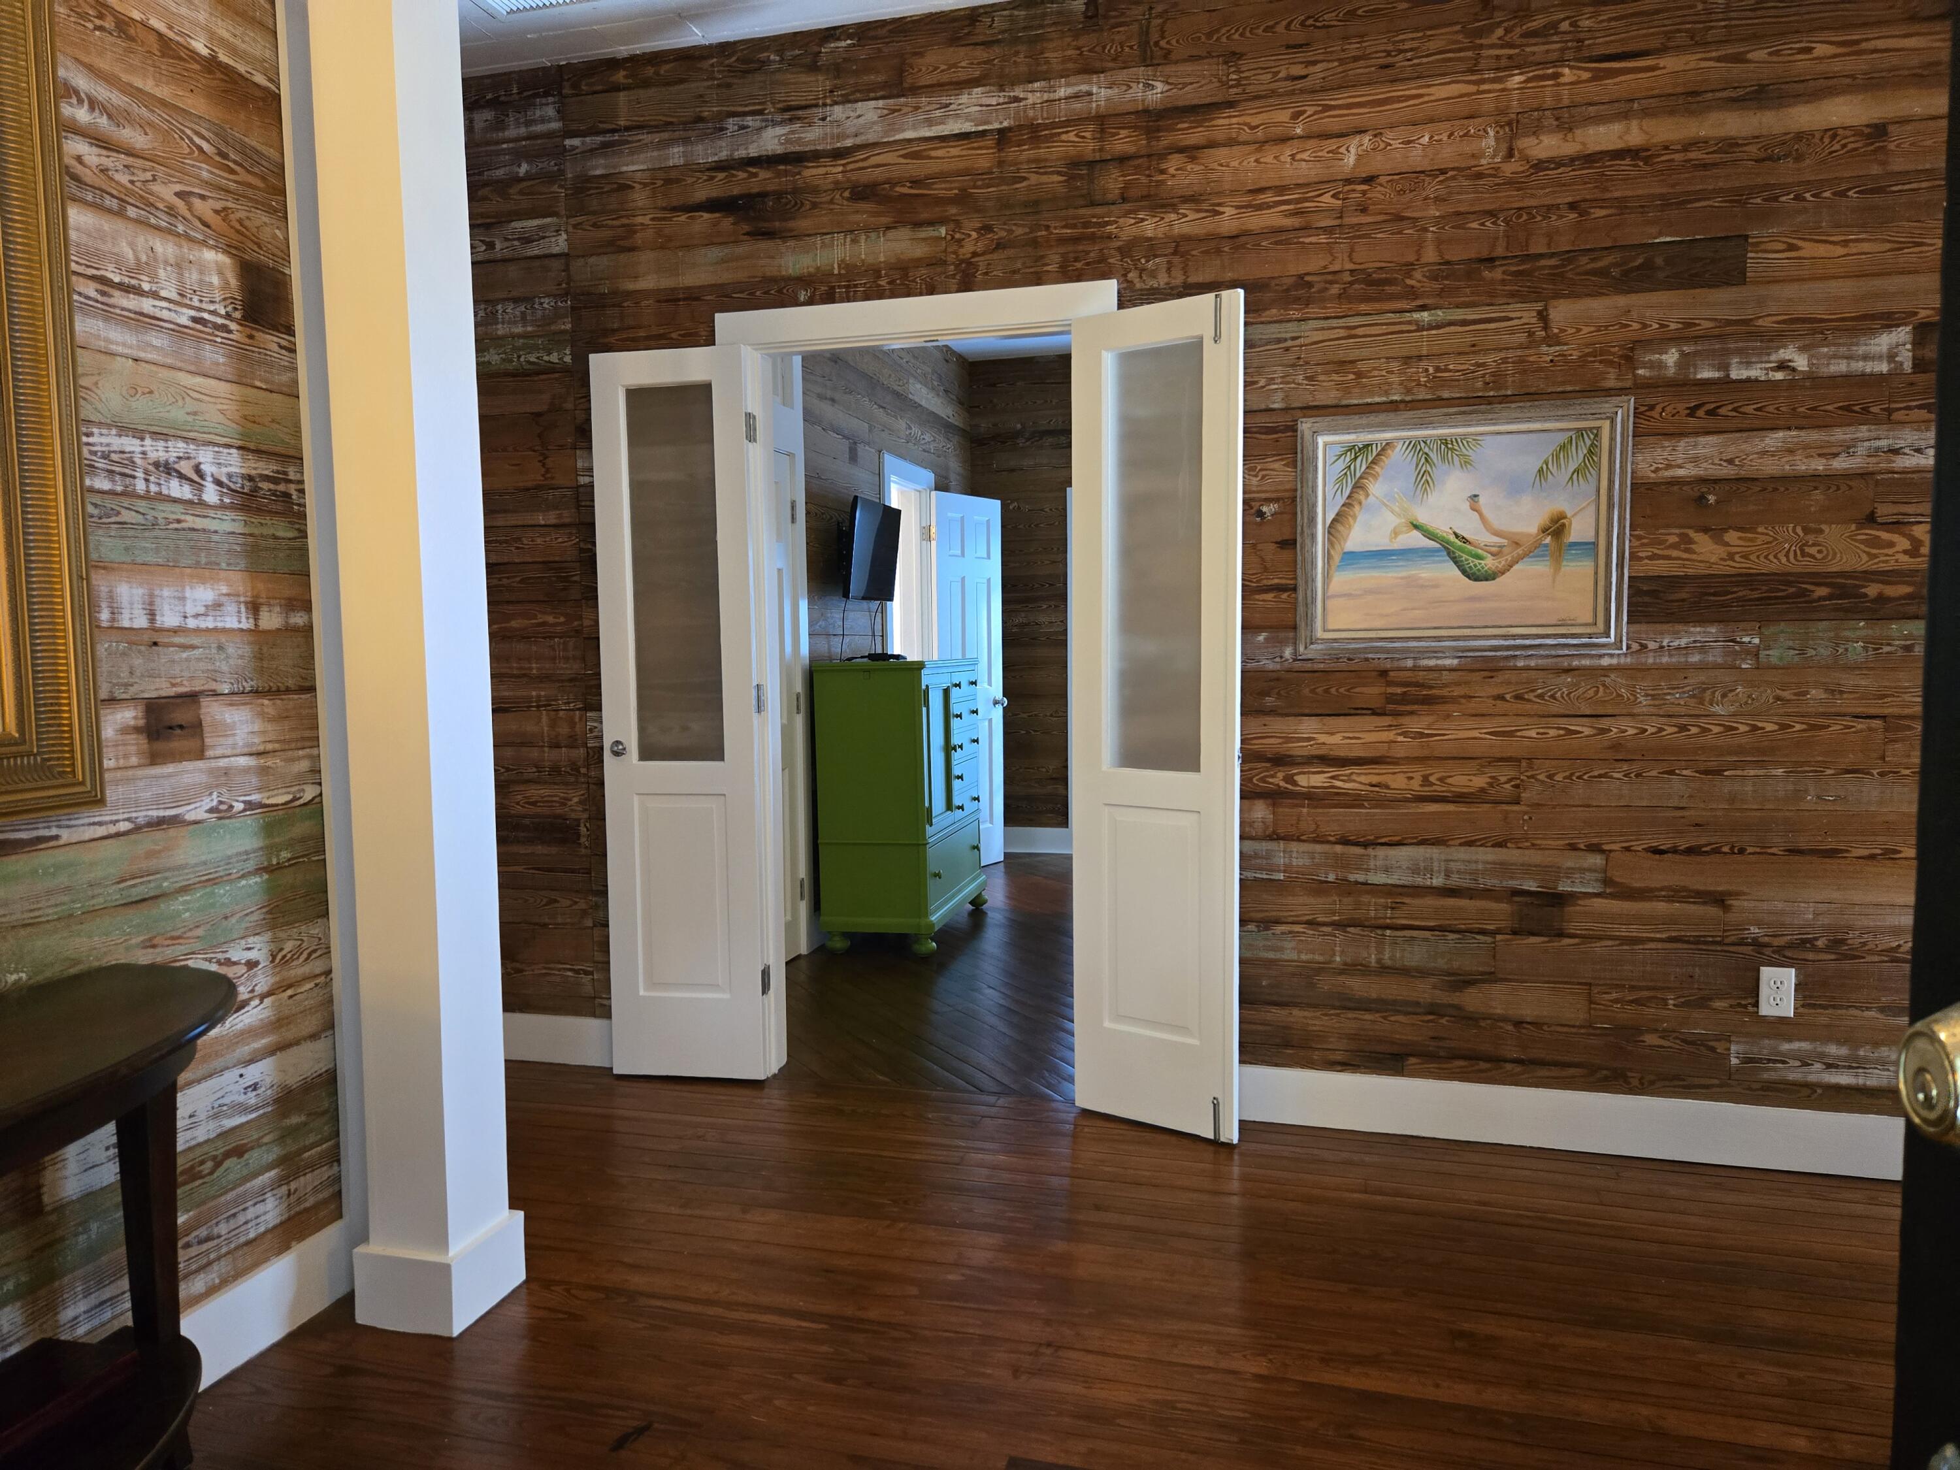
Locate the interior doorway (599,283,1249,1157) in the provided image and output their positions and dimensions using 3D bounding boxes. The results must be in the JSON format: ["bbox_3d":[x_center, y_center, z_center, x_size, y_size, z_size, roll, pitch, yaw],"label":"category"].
[{"bbox_3d":[-0.203,-0.076,3.471,1.780,2.149,0.255,1,4,15],"label":"interior doorway"}]

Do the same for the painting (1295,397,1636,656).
[{"bbox_3d":[1.143,-0.480,3.108,0.735,0.575,0.040,1,4,15],"label":"painting"}]

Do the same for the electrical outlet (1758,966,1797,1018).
[{"bbox_3d":[1.845,0.595,3.014,0.070,0.115,0.008,1,4,15],"label":"electrical outlet"}]

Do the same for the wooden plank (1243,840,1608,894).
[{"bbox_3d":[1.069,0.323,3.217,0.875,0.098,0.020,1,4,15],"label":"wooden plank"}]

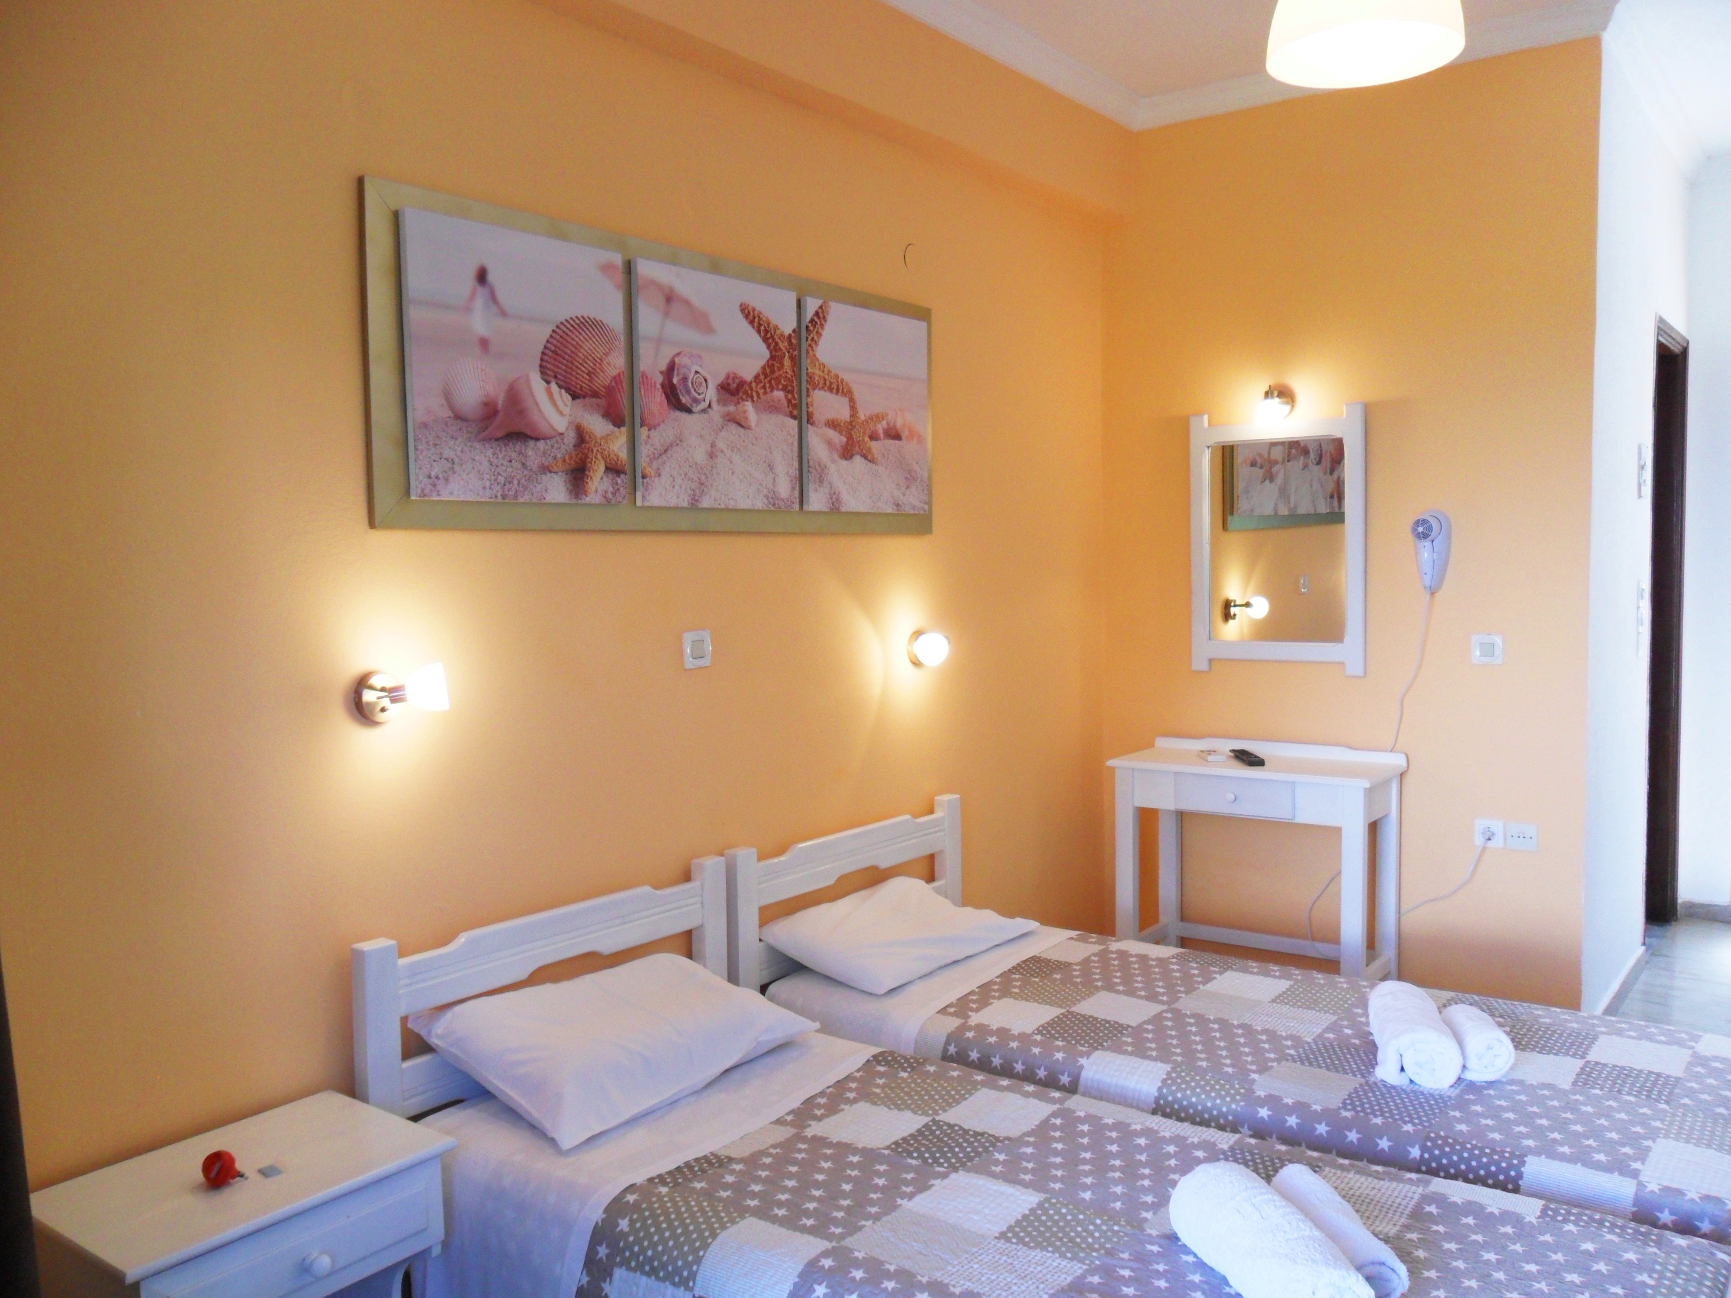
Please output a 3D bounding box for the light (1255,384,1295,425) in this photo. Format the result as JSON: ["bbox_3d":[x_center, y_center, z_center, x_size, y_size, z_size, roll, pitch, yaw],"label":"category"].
[{"bbox_3d":[1.222,-0.745,4.104,0.110,0.117,0.147,2,5,38],"label":"light"}]

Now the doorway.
[{"bbox_3d":[2.763,-0.039,4.744,0.136,2.125,0.744,2,5,38],"label":"doorway"}]

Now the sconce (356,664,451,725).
[{"bbox_3d":[-0.809,0.087,2.417,0.136,0.099,0.141,2,5,38],"label":"sconce"}]

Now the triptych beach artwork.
[{"bbox_3d":[-0.330,-0.577,3.053,0.042,0.513,1.604,2,5,38],"label":"triptych beach artwork"}]

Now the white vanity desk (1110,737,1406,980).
[{"bbox_3d":[1.170,0.701,4.108,0.801,0.792,0.363,2,5,38],"label":"white vanity desk"}]

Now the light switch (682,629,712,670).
[{"bbox_3d":[-0.378,0.001,3.060,0.012,0.081,0.086,2,5,38],"label":"light switch"}]

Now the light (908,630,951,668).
[{"bbox_3d":[0.183,0.004,3.665,0.139,0.099,0.161,2,5,38],"label":"light"}]

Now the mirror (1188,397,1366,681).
[{"bbox_3d":[1.265,-0.331,4.177,0.552,0.814,0.030,2,5,38],"label":"mirror"}]

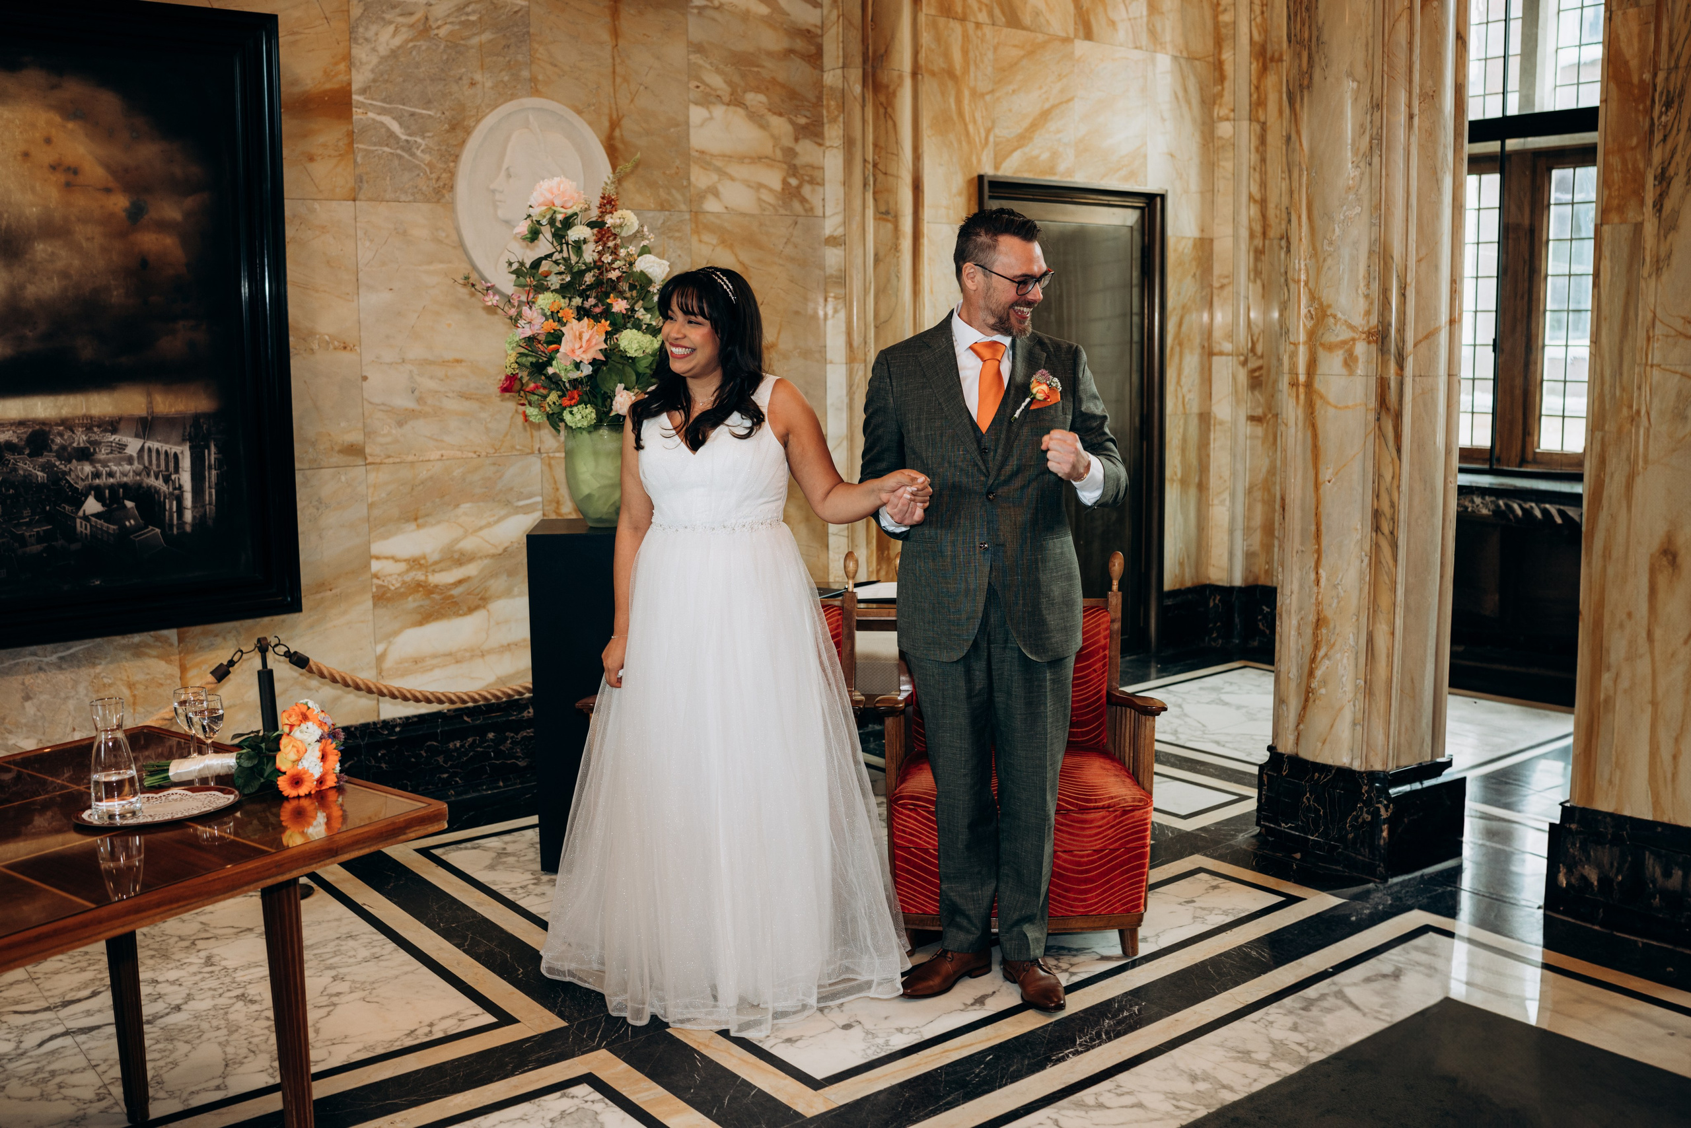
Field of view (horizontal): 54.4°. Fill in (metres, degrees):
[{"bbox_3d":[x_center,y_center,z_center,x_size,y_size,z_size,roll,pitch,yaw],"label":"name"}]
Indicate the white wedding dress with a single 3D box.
[{"bbox_3d":[-0.305,0.292,3.902,0.870,1.467,0.690,2,9,18],"label":"white wedding dress"}]

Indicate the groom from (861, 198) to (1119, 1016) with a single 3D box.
[{"bbox_3d":[0.340,0.112,3.804,0.600,1.842,0.470,-1,8,-3],"label":"groom"}]

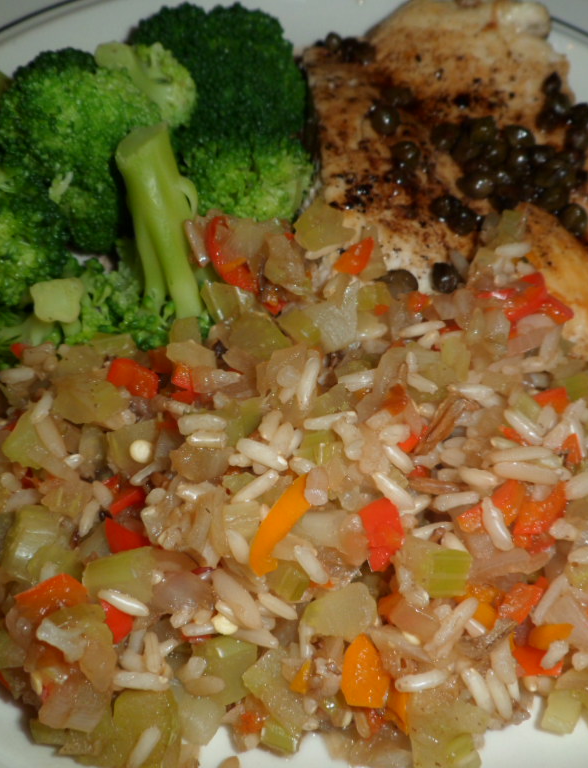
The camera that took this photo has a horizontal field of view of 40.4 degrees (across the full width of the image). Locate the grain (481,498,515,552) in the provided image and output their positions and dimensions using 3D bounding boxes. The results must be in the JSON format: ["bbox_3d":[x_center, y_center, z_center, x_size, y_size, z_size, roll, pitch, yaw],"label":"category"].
[{"bbox_3d":[0.034,0.024,0.135,0.003,0.003,0.010,-13,59,-11],"label":"grain"}]

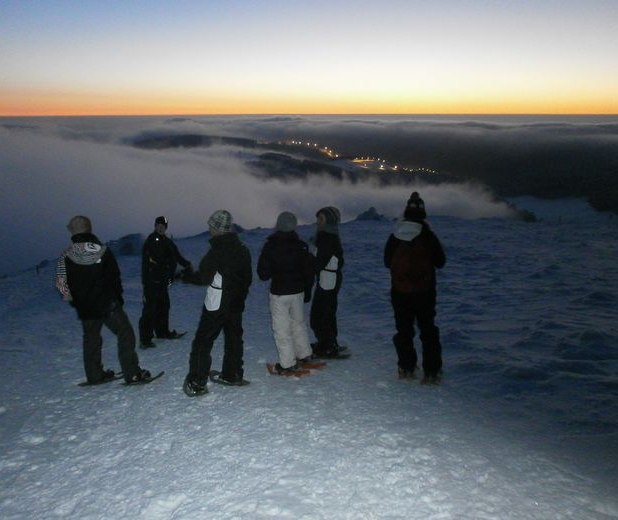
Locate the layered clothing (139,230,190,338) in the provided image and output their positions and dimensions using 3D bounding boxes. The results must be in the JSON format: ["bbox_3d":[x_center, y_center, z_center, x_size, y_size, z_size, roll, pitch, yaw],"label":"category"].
[{"bbox_3d":[-1.955,0.325,7.319,0.680,1.500,0.480,-9,18,-31],"label":"layered clothing"}]

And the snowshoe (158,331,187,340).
[{"bbox_3d":[-1.973,1.067,7.627,0.550,0.110,0.200,1,3,12],"label":"snowshoe"}]

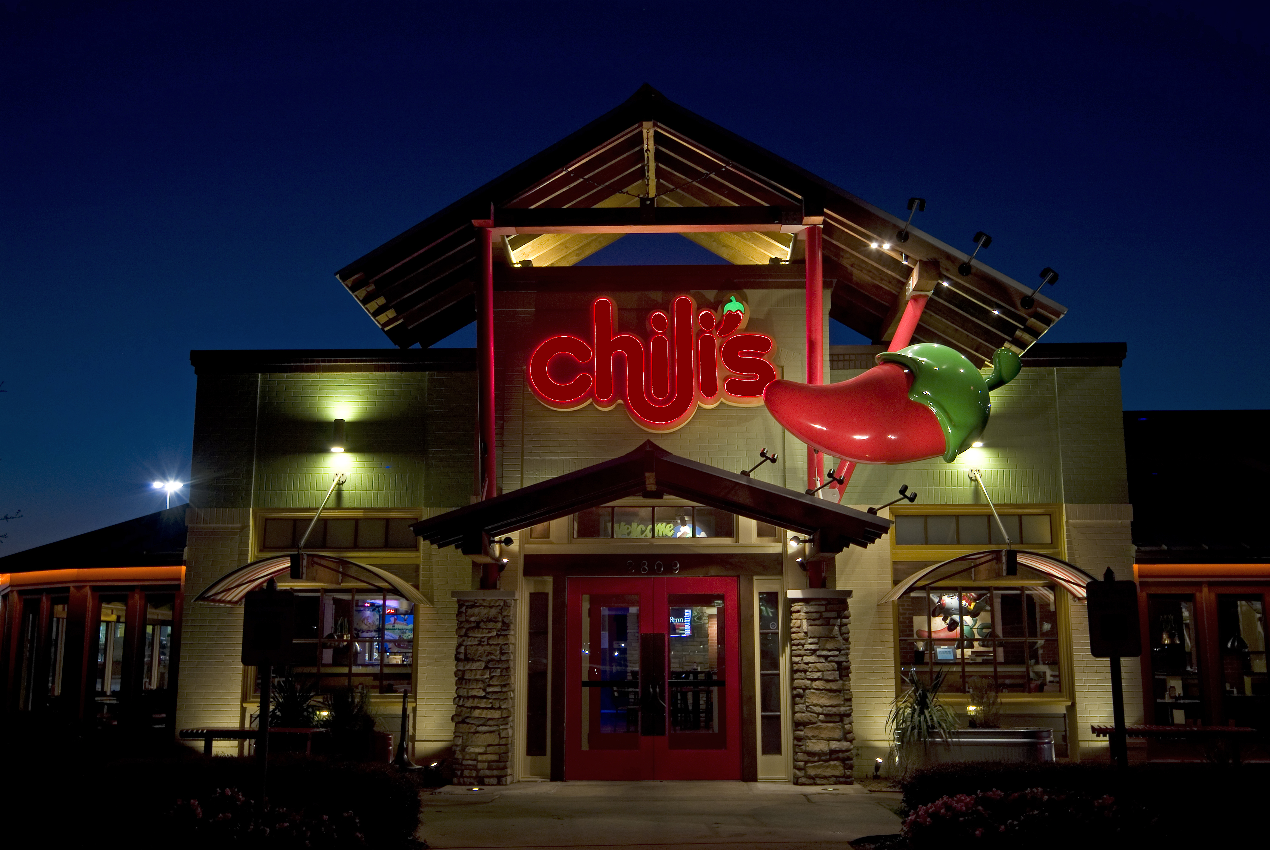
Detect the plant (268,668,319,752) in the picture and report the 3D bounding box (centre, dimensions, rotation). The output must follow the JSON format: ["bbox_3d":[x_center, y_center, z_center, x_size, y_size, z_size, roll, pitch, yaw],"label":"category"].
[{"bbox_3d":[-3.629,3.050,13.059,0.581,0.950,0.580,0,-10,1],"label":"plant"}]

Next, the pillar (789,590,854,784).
[{"bbox_3d":[1.968,2.771,13.162,0.689,1.982,0.580,0,-10,1],"label":"pillar"}]

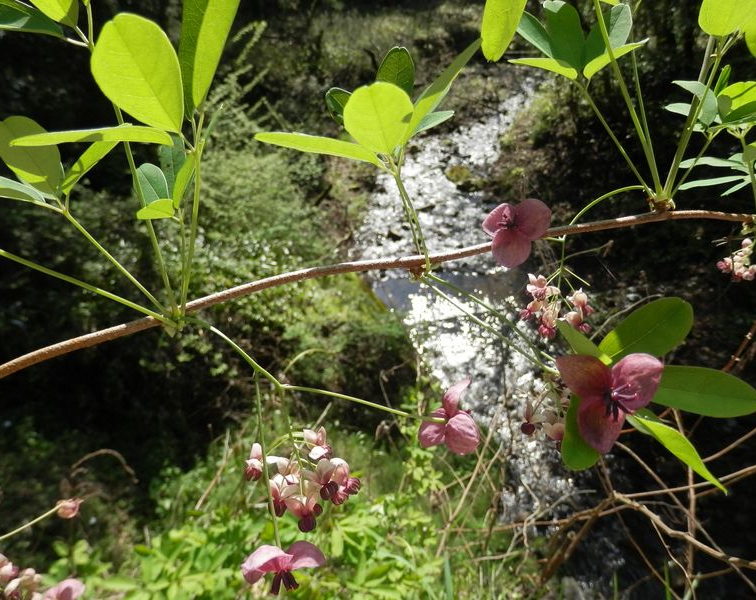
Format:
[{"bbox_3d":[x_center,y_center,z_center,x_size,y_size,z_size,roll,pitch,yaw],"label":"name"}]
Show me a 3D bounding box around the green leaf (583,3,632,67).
[{"bbox_3d":[0.119,-0.140,0.305,0.017,0.045,0.006,32,-13,-12],"label":"green leaf"}]

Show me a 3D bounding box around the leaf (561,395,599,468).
[{"bbox_3d":[0.081,0.049,0.222,0.017,0.033,0.006,16,0,22],"label":"leaf"}]

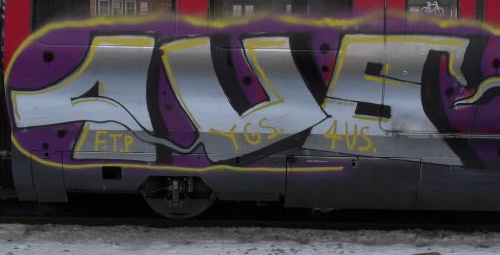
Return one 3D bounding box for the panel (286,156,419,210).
[{"bbox_3d":[1.011,0.553,10.070,1.310,0.560,0.060,1,22,0],"label":"panel"}]

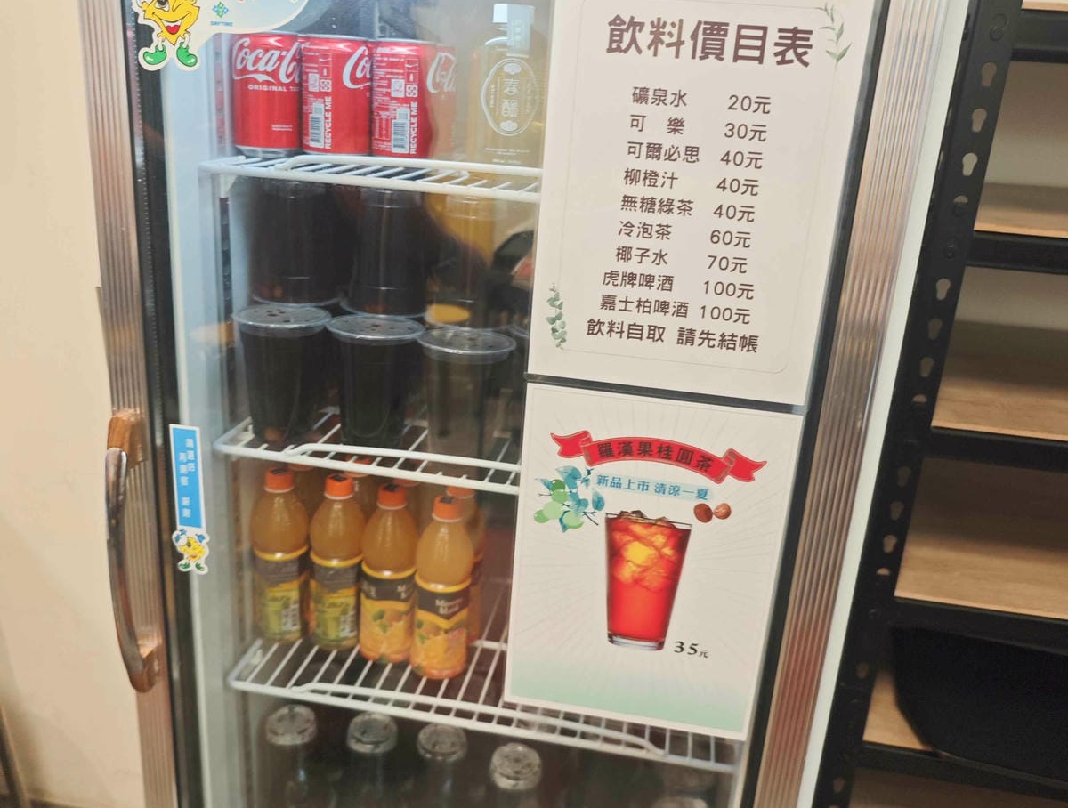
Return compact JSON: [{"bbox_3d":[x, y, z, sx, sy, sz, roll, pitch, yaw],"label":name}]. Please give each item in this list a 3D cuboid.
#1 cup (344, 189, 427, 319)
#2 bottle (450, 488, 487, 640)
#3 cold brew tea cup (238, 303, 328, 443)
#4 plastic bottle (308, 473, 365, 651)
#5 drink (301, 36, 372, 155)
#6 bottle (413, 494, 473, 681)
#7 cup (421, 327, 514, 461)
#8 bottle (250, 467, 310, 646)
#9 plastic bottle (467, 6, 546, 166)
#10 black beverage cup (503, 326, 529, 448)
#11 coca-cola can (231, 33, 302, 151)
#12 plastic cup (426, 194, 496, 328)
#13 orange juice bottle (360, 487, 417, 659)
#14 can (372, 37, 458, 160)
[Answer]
[{"bbox_3d":[-0.158,-0.163,1.002,0.097,0.122,0.097,4,19,-1],"label":"cup"},{"bbox_3d":[-0.087,0.179,1.094,0.064,0.211,0.064,7,19,7],"label":"bottle"},{"bbox_3d":[-0.250,-0.027,0.953,0.093,0.127,0.093,3,18,-1],"label":"cold brew tea cup"},{"bbox_3d":[-0.221,0.176,1.068,0.063,0.202,0.063,0,19,-12],"label":"plastic bottle"},{"bbox_3d":[-0.179,-0.282,0.869,0.066,0.115,0.066,0,19,-12],"label":"drink"},{"bbox_3d":[-0.097,0.197,1.038,0.064,0.211,0.064,7,19,7],"label":"bottle"},{"bbox_3d":[-0.070,-0.005,0.950,0.097,0.122,0.097,4,19,-1],"label":"cup"},{"bbox_3d":[-0.287,0.170,1.072,0.063,0.202,0.063,-2,19,-15],"label":"bottle"},{"bbox_3d":[-0.022,-0.281,0.854,0.070,0.143,0.068,3,18,-2],"label":"plastic bottle"},{"bbox_3d":[0.015,-0.015,0.965,0.093,0.127,0.093,3,18,-1],"label":"black beverage cup"},{"bbox_3d":[-0.261,-0.302,0.927,0.066,0.115,0.066,7,19,7],"label":"coca-cola can"},{"bbox_3d":[-0.065,-0.148,0.991,0.097,0.122,0.097,4,19,-1],"label":"plastic cup"},{"bbox_3d":[-0.162,0.185,1.060,0.063,0.205,0.063,3,19,-1],"label":"orange juice bottle"},{"bbox_3d":[-0.122,-0.288,0.908,0.066,0.115,0.066,7,19,7],"label":"can"}]

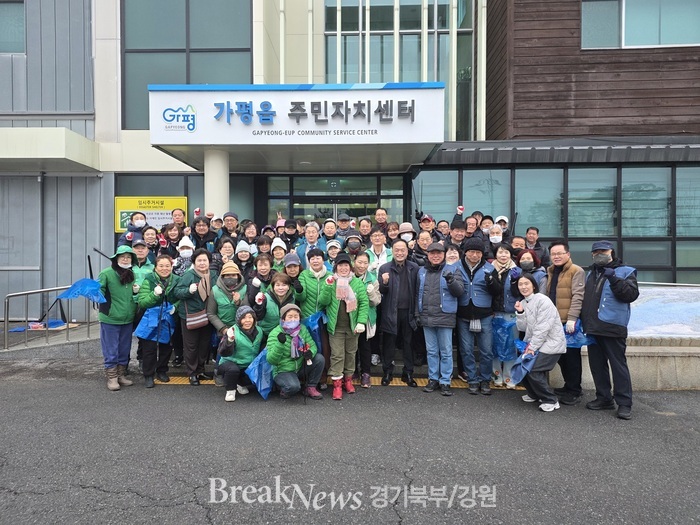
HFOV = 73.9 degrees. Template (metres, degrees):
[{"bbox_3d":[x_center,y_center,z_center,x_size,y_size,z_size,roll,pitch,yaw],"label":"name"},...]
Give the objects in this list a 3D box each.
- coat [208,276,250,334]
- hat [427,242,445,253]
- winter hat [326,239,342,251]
[{"bbox_3d":[-1.396,0.479,5.300,0.480,0.680,0.400,0,1,-10],"label":"coat"},{"bbox_3d":[0.976,-0.166,5.250,0.200,0.130,0.260,0,1,3],"label":"hat"},{"bbox_3d":[-0.207,-0.227,6.200,0.205,0.170,0.230,0,1,-6],"label":"winter hat"}]

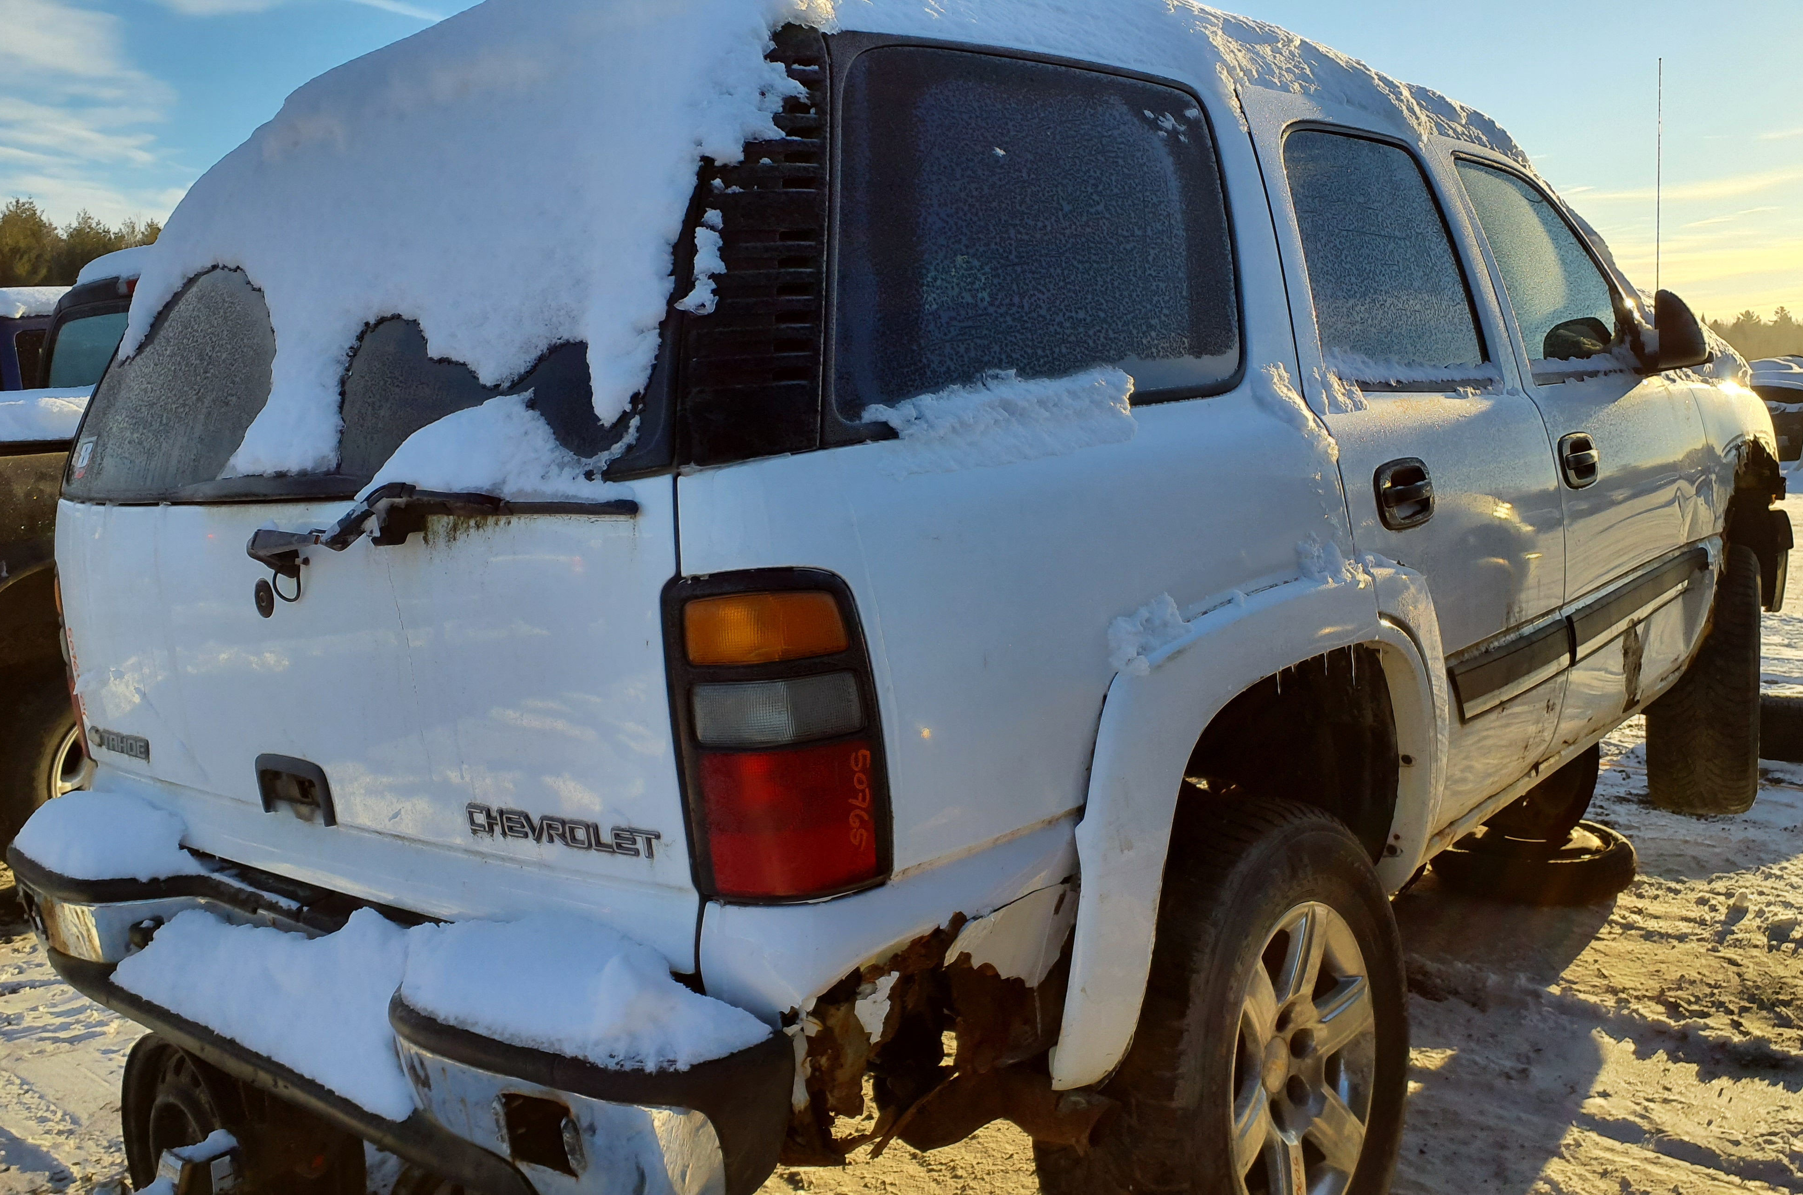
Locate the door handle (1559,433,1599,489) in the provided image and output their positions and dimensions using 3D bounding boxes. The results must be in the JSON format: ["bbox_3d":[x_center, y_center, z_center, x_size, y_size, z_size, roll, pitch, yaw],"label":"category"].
[{"bbox_3d":[1.448,-0.291,2.992,0.042,0.110,0.170,1,8,41],"label":"door handle"}]

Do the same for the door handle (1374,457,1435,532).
[{"bbox_3d":[0.817,-0.166,2.261,0.042,0.110,0.170,1,8,41],"label":"door handle"}]

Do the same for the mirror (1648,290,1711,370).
[{"bbox_3d":[1.889,-0.646,3.412,0.170,0.195,0.125,1,8,41],"label":"mirror"}]

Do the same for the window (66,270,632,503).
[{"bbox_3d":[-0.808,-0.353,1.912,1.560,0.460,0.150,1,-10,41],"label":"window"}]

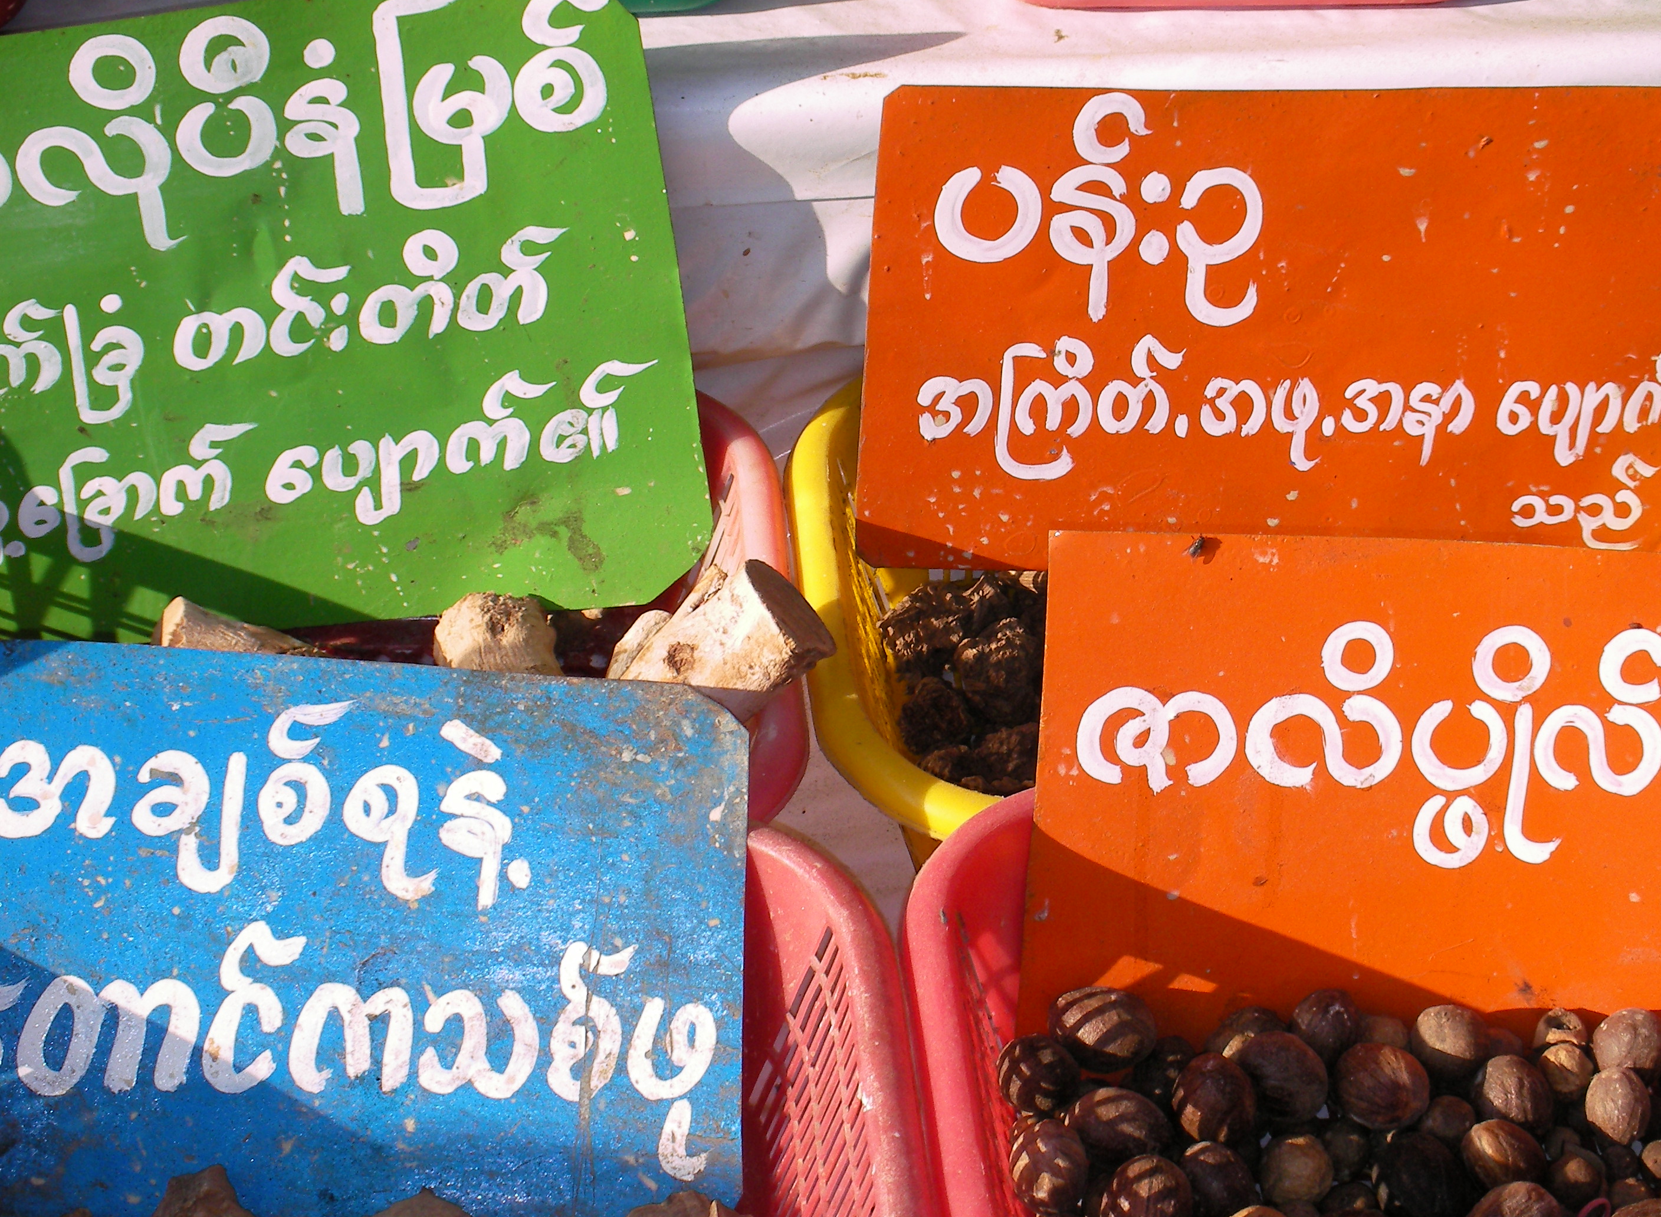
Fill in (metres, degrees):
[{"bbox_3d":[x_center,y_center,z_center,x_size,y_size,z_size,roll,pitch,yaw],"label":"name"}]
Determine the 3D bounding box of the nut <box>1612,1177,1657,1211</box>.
[{"bbox_3d":[0.219,0.161,1.230,0.013,0.013,0.013,0,43,0],"label":"nut"}]

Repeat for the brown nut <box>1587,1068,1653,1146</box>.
[{"bbox_3d":[0.218,0.138,1.246,0.018,0.020,0.021,0,43,0],"label":"brown nut"}]

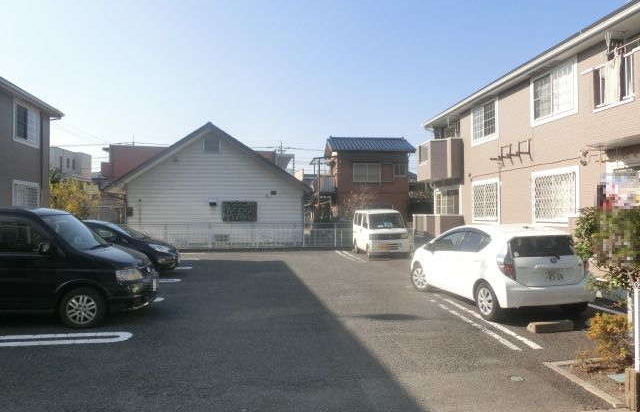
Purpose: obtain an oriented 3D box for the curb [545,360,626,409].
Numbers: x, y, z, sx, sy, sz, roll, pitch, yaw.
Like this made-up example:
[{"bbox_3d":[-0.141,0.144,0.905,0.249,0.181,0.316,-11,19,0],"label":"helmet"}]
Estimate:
[{"bbox_3d":[2.582,1.716,4.382,0.130,0.080,1.140,0,-1,-5],"label":"curb"}]

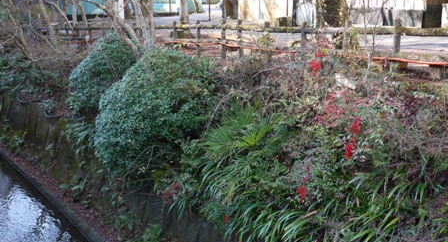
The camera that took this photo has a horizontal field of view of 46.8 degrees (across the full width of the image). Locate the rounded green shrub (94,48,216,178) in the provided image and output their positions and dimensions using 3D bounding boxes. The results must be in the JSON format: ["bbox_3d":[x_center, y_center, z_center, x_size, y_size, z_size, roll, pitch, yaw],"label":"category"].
[{"bbox_3d":[-1.482,-0.162,11.200,2.600,2.750,2.400,-2,12,-8],"label":"rounded green shrub"}]

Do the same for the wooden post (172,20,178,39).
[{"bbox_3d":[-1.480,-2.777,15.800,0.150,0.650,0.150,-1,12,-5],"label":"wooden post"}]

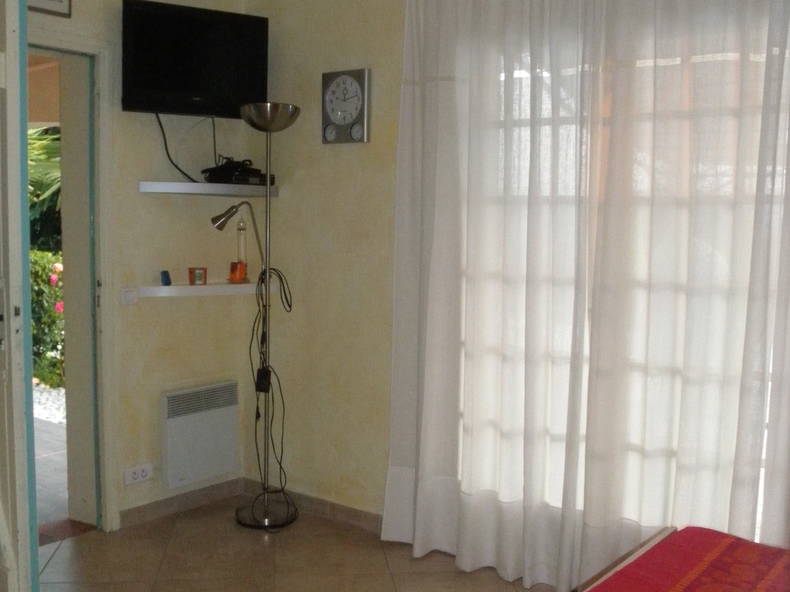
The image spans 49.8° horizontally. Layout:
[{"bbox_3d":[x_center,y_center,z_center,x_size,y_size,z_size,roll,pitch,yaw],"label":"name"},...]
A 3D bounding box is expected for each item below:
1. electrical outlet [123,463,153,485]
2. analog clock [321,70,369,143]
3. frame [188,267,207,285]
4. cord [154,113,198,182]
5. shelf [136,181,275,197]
[{"bbox_3d":[-1.174,0.819,3.908,0.014,0.078,0.150,4,5,38],"label":"electrical outlet"},{"bbox_3d":[-0.223,-0.849,3.837,0.254,0.320,0.031,4,5,38],"label":"analog clock"},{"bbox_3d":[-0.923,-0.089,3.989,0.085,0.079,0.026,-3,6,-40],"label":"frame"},{"bbox_3d":[-0.985,-0.666,3.854,0.041,0.286,0.215,4,5,38],"label":"cord"},{"bbox_3d":[-0.857,-0.497,3.985,0.266,0.047,0.607,4,5,38],"label":"shelf"}]

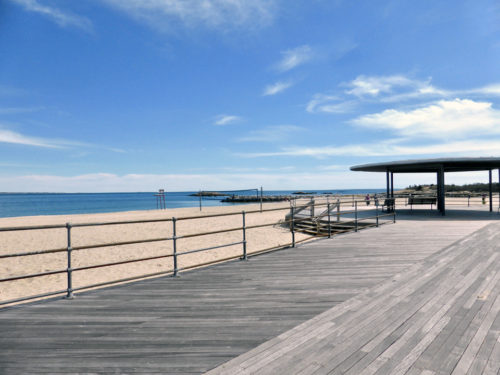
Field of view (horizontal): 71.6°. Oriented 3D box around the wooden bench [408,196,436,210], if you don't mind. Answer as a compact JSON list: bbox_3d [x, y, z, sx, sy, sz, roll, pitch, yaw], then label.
[{"bbox_3d":[11.579,1.109,23.300,1.800,0.870,0.620,-1,0,15],"label":"wooden bench"}]

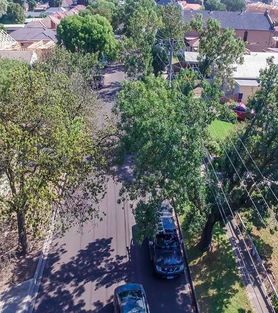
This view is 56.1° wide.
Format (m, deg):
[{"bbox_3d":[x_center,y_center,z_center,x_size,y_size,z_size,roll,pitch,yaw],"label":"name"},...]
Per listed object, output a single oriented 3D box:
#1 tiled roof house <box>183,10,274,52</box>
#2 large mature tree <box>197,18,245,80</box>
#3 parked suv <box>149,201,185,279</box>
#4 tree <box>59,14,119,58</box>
[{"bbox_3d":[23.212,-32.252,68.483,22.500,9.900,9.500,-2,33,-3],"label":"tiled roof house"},{"bbox_3d":[13.778,-16.834,43.916,7.800,10.800,7.500,-2,33,-3],"label":"large mature tree"},{"bbox_3d":[1.850,5.587,17.698,1.860,1.750,5.100,-2,33,-3],"label":"parked suv"},{"bbox_3d":[-10.219,-22.825,53.142,12.300,10.800,12.000,-2,33,-3],"label":"tree"}]

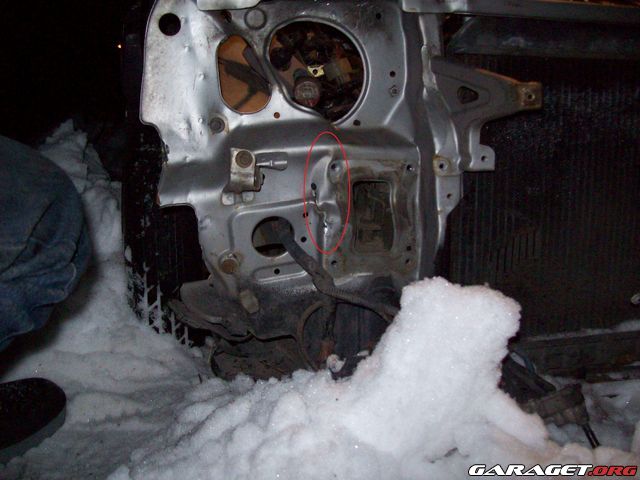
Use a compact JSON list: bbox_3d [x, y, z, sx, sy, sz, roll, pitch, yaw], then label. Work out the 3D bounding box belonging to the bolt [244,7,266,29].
[{"bbox_3d":[-0.082,-0.282,0.850,0.027,0.027,0.015,1,7,0],"label":"bolt"}]

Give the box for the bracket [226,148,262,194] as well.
[{"bbox_3d":[-0.099,-0.089,0.870,0.044,0.058,0.035,1,8,5],"label":"bracket"}]

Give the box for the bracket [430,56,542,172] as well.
[{"bbox_3d":[0.214,-0.162,0.860,0.145,0.150,0.050,0,8,-5],"label":"bracket"}]

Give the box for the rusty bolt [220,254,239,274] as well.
[{"bbox_3d":[-0.121,0.033,0.890,0.024,0.024,0.015,1,7,0],"label":"rusty bolt"}]

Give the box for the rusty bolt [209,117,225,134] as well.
[{"bbox_3d":[-0.136,-0.150,0.870,0.021,0.021,0.014,1,7,0],"label":"rusty bolt"}]

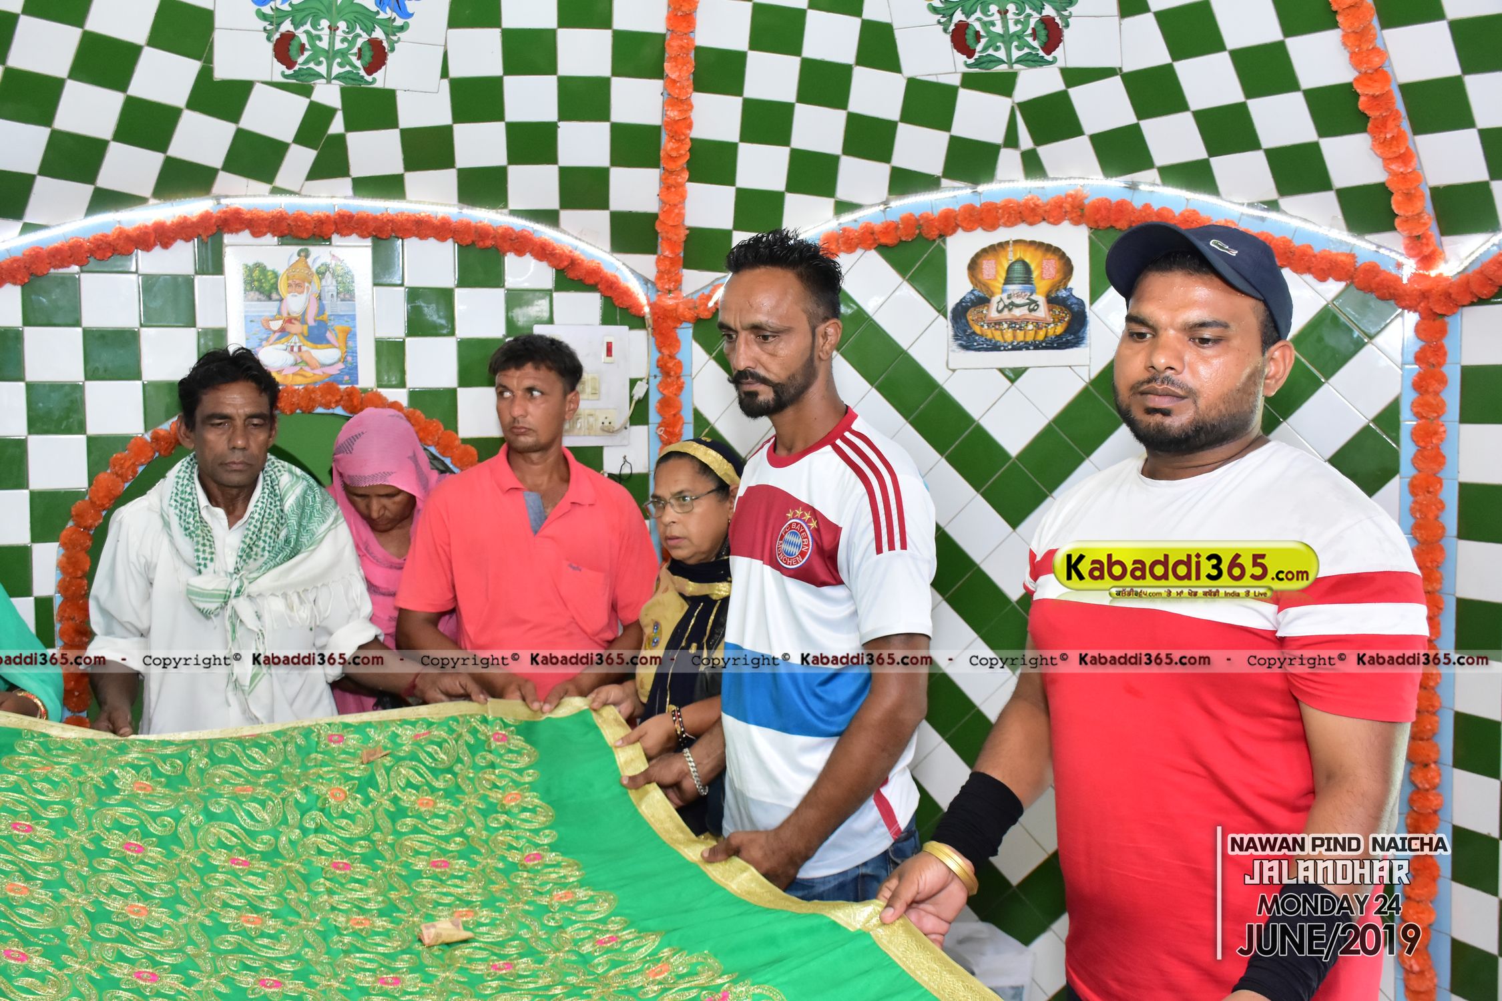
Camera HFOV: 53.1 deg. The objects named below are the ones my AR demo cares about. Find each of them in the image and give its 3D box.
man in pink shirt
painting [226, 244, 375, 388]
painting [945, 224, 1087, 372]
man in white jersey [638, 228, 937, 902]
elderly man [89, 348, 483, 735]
[{"bbox_3d":[-0.425,0.507,2.977,0.510,1.660,0.430,-1,4,-7],"label":"man in pink shirt"},{"bbox_3d":[-0.957,-0.390,3.198,0.300,0.300,0.020,-2,5,-20],"label":"painting"},{"bbox_3d":[0.564,-0.430,3.160,0.300,0.300,0.020,2,5,22],"label":"painting"},{"bbox_3d":[0.054,0.484,2.260,0.430,1.760,0.475,-3,4,-35],"label":"man in white jersey"},{"bbox_3d":[-0.791,0.553,2.634,0.635,1.630,0.430,-2,4,-16],"label":"elderly man"}]

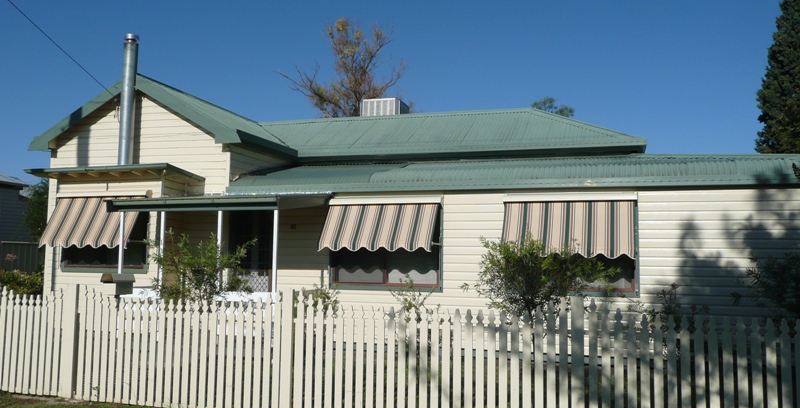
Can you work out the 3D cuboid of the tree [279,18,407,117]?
[{"bbox_3d":[-2.238,-2.065,24.584,5.000,10.170,4.800,-1,-4,17],"label":"tree"}]

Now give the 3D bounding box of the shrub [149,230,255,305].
[{"bbox_3d":[-2.165,1.111,7.018,1.150,1.630,1.100,-1,-4,17],"label":"shrub"}]

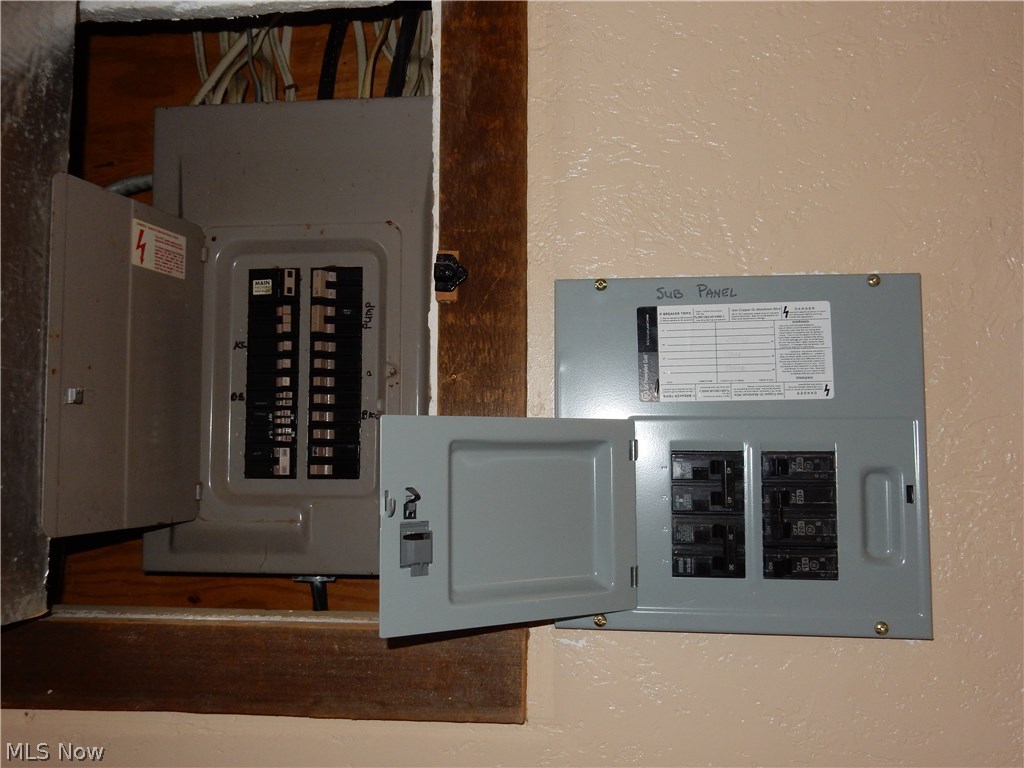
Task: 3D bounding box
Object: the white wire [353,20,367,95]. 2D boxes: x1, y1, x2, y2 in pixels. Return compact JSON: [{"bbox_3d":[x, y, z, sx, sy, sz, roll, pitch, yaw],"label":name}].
[{"bbox_3d":[-0.180,-0.384,1.050,0.014,0.110,0.013,-4,-4,6],"label":"white wire"}]

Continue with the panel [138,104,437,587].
[{"bbox_3d":[-0.220,-0.052,1.017,0.365,0.523,0.103,0,-4,6],"label":"panel"}]

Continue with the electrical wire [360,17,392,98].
[{"bbox_3d":[-0.159,-0.382,1.042,0.016,0.118,0.014,13,-3,7],"label":"electrical wire"}]

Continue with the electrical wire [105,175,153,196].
[{"bbox_3d":[-0.459,-0.239,1.070,0.062,0.024,0.020,0,-4,6],"label":"electrical wire"}]

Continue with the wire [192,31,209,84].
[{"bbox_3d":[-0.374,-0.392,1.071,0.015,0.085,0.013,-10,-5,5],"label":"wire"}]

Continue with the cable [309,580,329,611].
[{"bbox_3d":[-0.218,0.239,1.000,0.018,0.040,0.017,-6,-5,6],"label":"cable"}]

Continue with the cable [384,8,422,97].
[{"bbox_3d":[-0.128,-0.384,1.034,0.022,0.126,0.022,10,-3,7],"label":"cable"}]

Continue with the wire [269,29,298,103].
[{"bbox_3d":[-0.274,-0.381,1.058,0.017,0.112,0.015,-14,-5,5],"label":"wire"}]

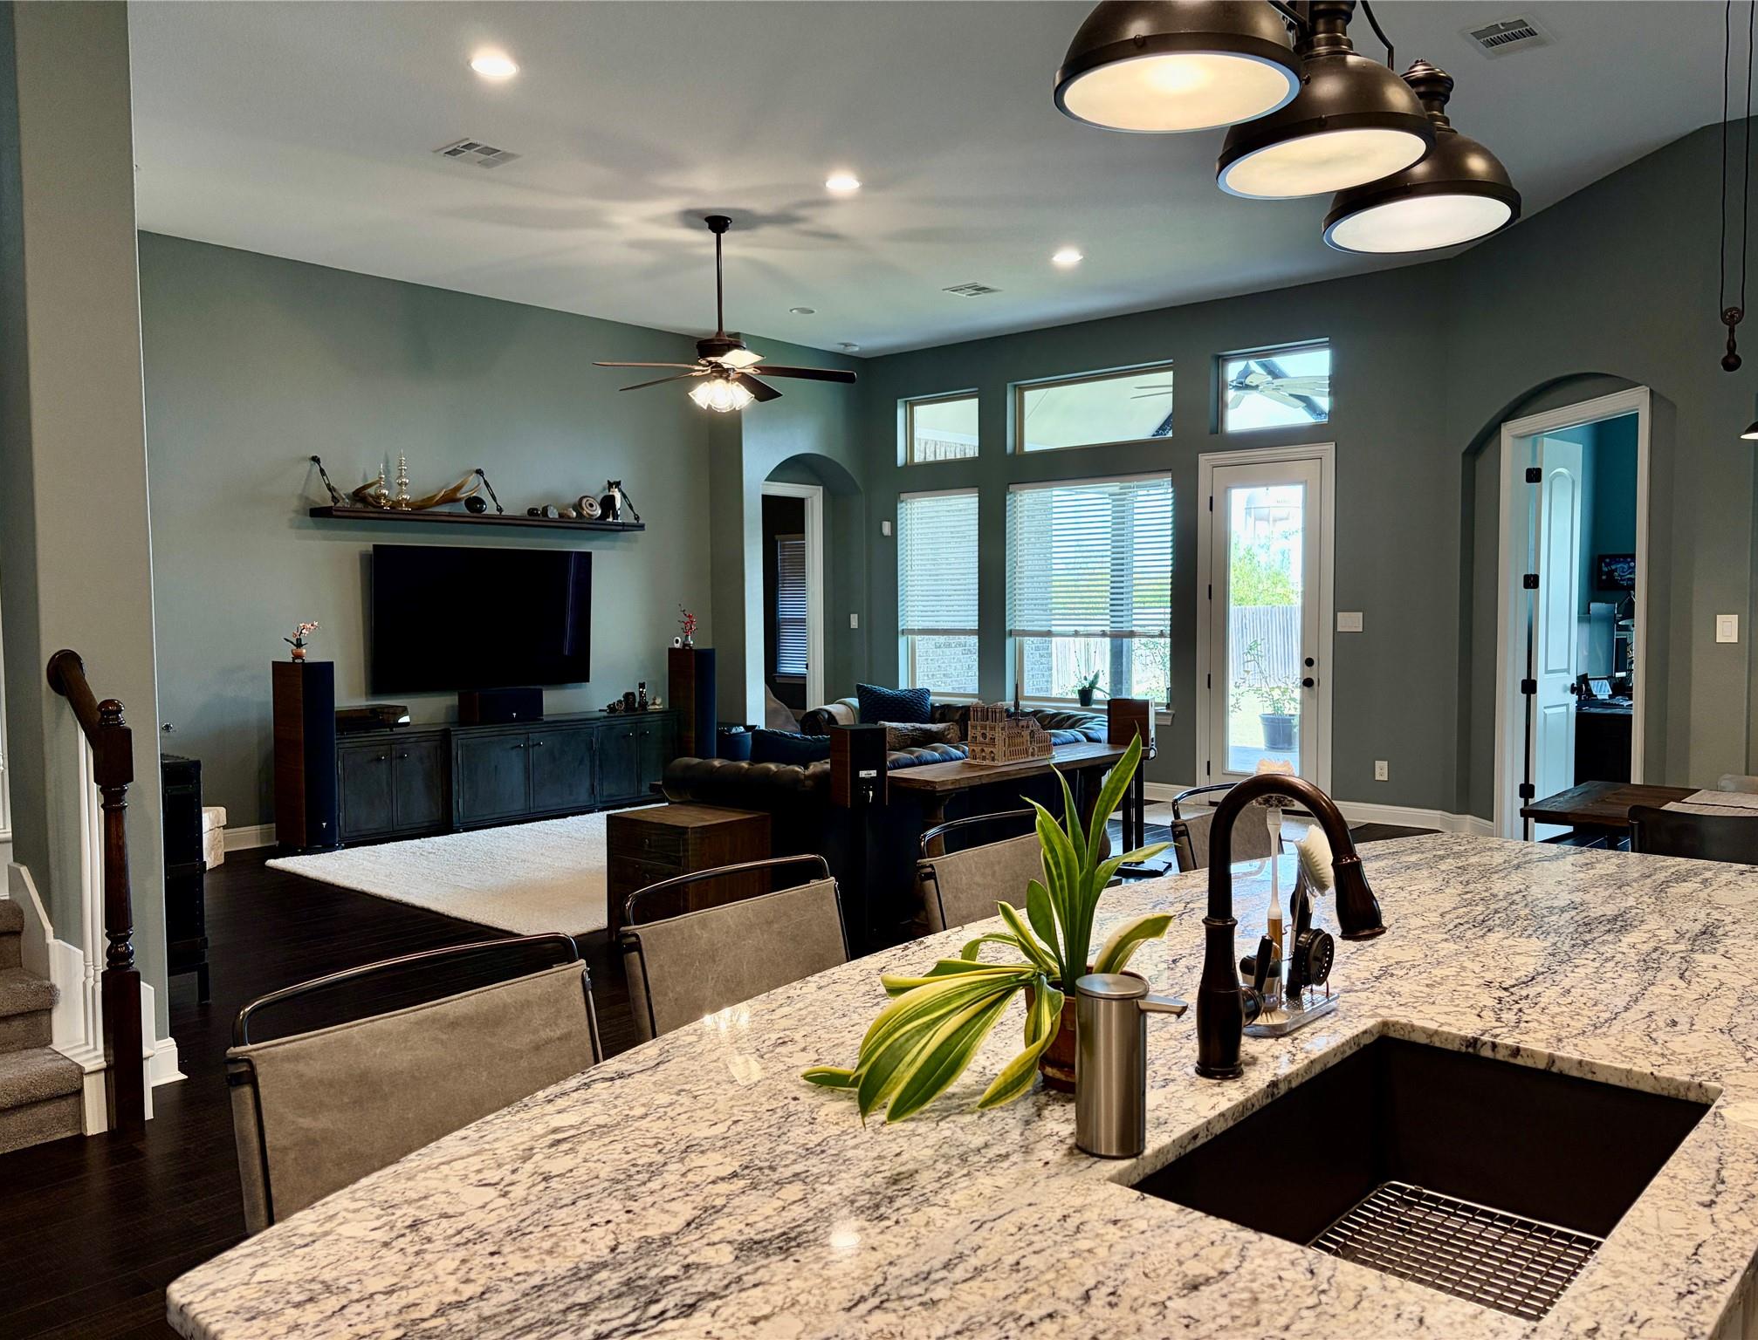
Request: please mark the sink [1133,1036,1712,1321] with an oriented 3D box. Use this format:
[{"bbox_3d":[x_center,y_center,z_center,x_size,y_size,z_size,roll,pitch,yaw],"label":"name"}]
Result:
[{"bbox_3d":[0.611,0.638,1.468,0.420,0.235,0.700,2,4,42],"label":"sink"}]

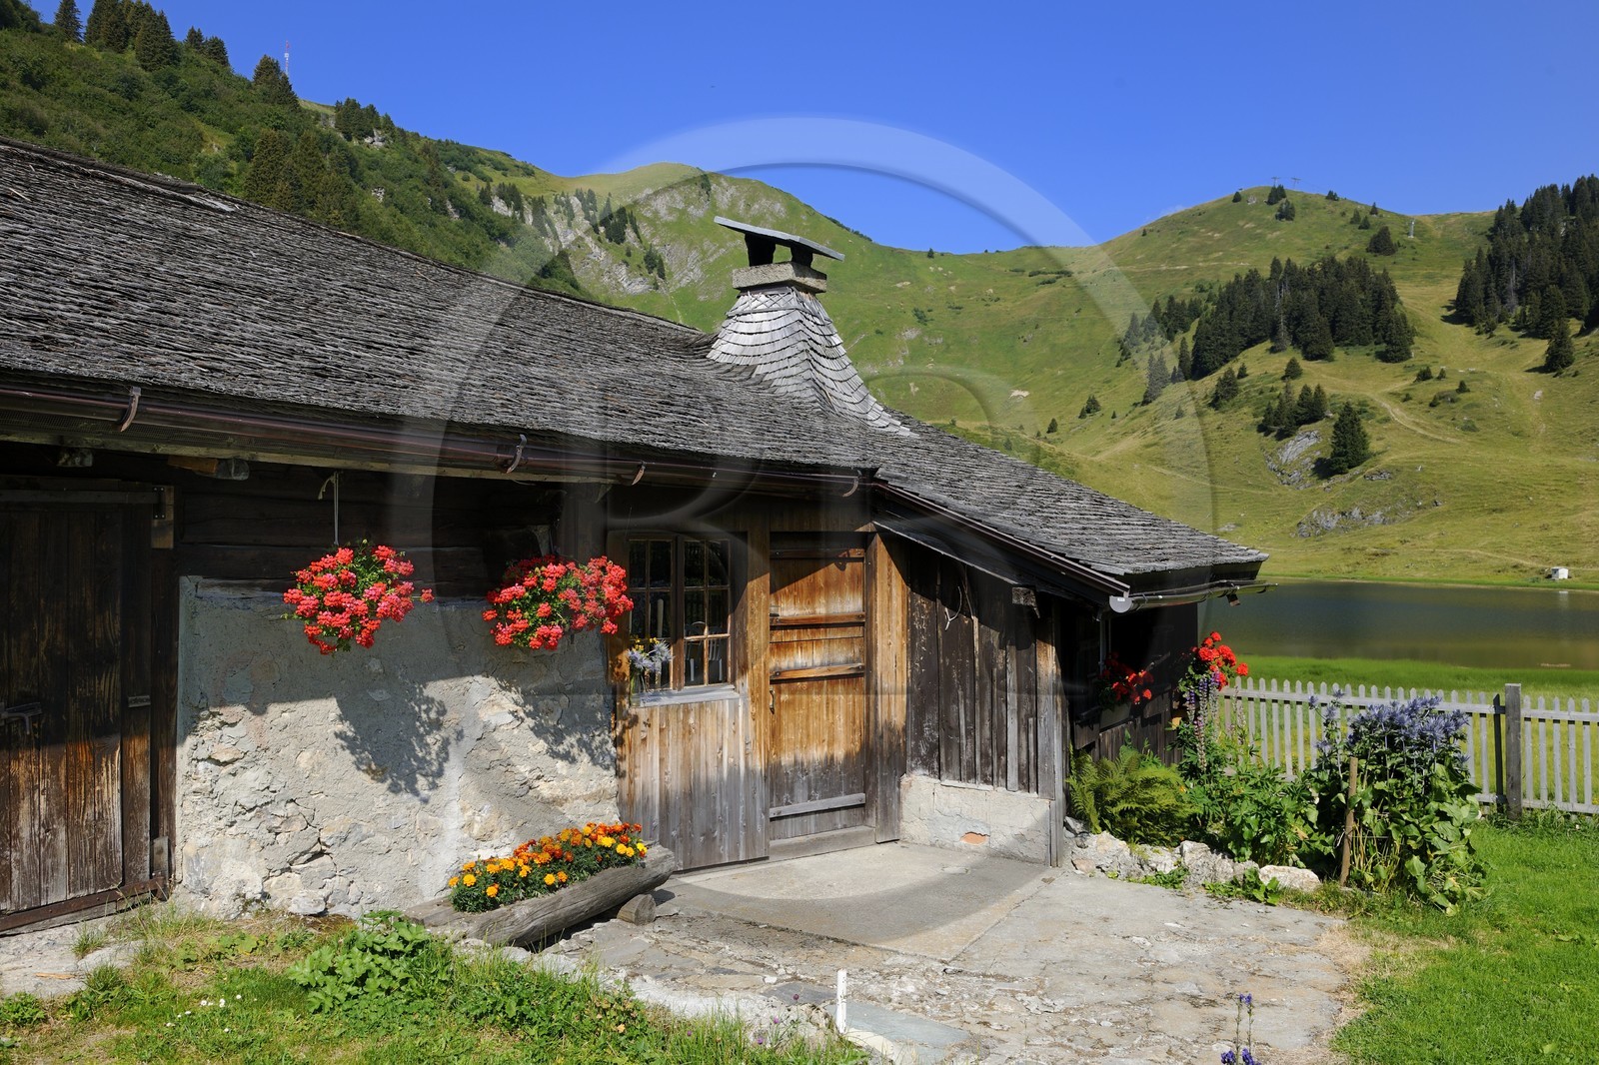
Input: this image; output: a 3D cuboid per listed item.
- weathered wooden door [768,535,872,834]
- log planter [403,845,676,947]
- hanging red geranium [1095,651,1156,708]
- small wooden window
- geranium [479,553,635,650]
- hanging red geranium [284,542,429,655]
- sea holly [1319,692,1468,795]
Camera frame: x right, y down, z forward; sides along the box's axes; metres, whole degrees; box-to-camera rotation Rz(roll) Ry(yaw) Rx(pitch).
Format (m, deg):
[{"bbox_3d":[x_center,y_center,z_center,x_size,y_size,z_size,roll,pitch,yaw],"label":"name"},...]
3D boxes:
[{"bbox_3d":[0.110,0.933,7.550,0.721,1.813,0.080,0,-1,-35],"label":"weathered wooden door"},{"bbox_3d":[-1.227,1.728,5.912,0.350,0.247,1.463,-1,-1,36],"label":"log planter"},{"bbox_3d":[2.219,1.001,8.446,0.381,0.391,0.721,-1,-1,31],"label":"hanging red geranium"},{"bbox_3d":[-0.674,0.445,6.983,0.649,0.845,0.080,0,-1,-35],"label":"small wooden window"},{"bbox_3d":[-1.123,0.323,5.747,0.484,0.422,0.680,-1,-1,42],"label":"geranium"},{"bbox_3d":[-1.727,0.259,4.862,0.474,0.433,0.556,-1,-1,40],"label":"hanging red geranium"},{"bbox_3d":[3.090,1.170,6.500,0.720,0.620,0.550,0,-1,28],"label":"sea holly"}]

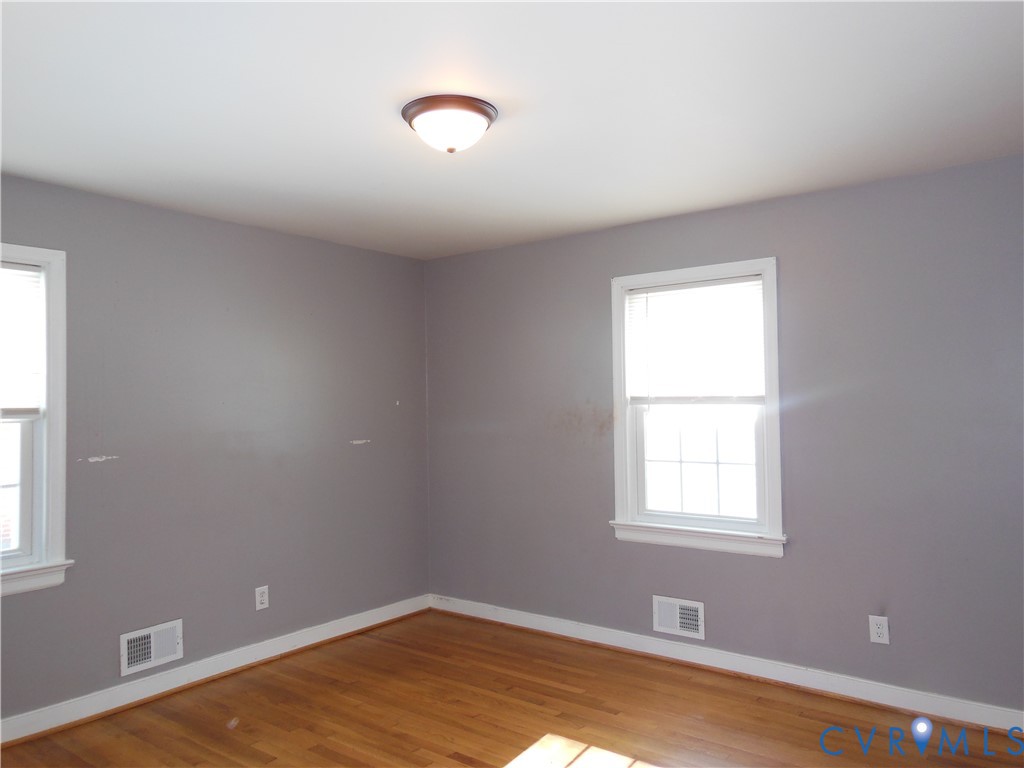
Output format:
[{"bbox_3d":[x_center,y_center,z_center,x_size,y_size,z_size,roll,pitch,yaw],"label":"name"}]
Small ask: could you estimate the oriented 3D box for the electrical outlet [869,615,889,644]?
[{"bbox_3d":[1.680,1.126,3.382,0.077,0.121,0.010,-2,-2,37],"label":"electrical outlet"}]

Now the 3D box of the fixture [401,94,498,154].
[{"bbox_3d":[-0.217,-0.884,2.612,0.340,0.138,0.340,-1,-2,0],"label":"fixture"}]

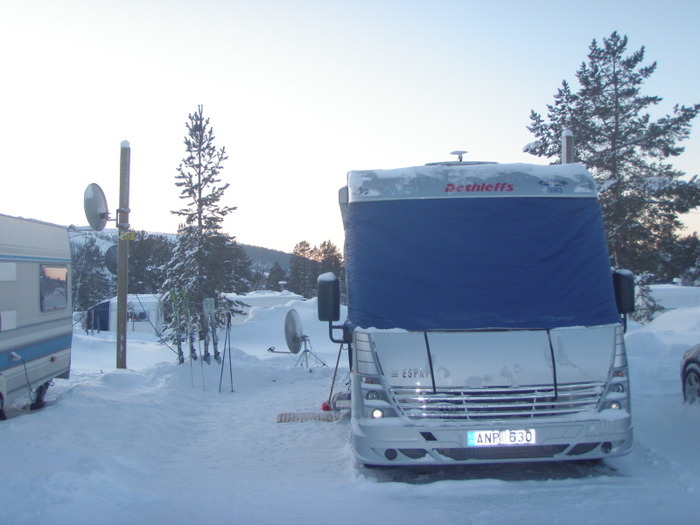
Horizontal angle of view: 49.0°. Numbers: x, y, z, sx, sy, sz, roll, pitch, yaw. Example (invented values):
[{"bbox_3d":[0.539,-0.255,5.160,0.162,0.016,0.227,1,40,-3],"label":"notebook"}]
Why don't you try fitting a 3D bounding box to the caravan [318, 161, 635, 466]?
[{"bbox_3d":[1.110,0.390,9.300,2.450,2.850,6.900,-1,-1,-1],"label":"caravan"}]

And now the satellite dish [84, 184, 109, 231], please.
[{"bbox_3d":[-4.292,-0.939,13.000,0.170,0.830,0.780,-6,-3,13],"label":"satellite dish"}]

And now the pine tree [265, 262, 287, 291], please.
[{"bbox_3d":[-5.623,1.208,58.000,1.700,2.600,1.700,0,-2,0],"label":"pine tree"}]

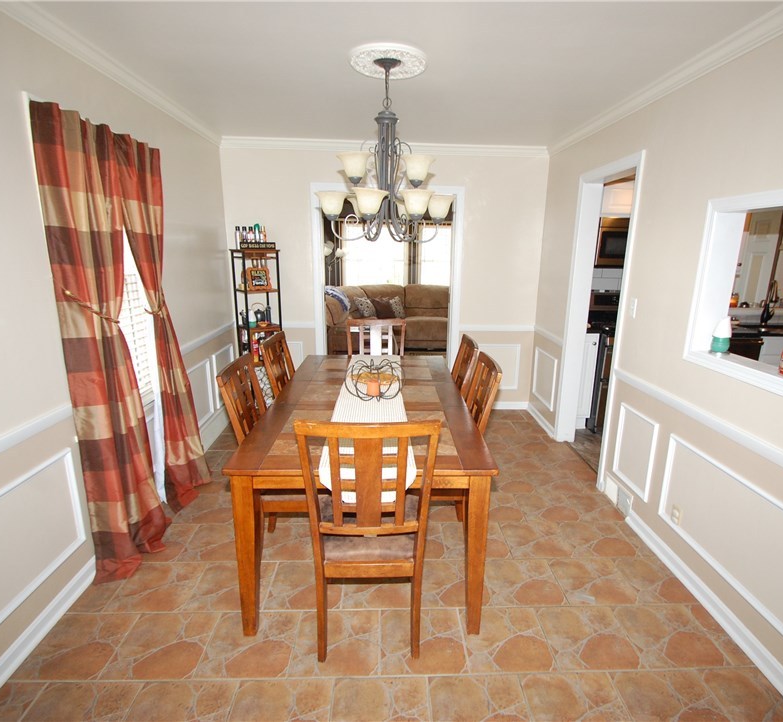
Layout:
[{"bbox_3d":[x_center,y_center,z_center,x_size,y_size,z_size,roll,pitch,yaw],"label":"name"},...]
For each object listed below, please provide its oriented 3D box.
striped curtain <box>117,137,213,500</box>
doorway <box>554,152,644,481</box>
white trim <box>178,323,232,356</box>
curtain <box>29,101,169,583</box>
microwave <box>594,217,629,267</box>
[{"bbox_3d":[-1.325,-0.179,2.715,0.220,2.120,0.570,0,14,-1],"label":"striped curtain"},{"bbox_3d":[1.451,-0.237,3.131,0.160,2.080,0.840,0,14,-1],"label":"doorway"},{"bbox_3d":[-1.452,-0.201,3.665,0.030,0.065,1.220,0,14,-1],"label":"white trim"},{"bbox_3d":[-1.302,-0.054,2.211,0.240,2.100,0.650,0,14,-1],"label":"curtain"},{"bbox_3d":[2.116,-1.035,3.991,0.760,0.410,0.400,0,14,-1],"label":"microwave"}]

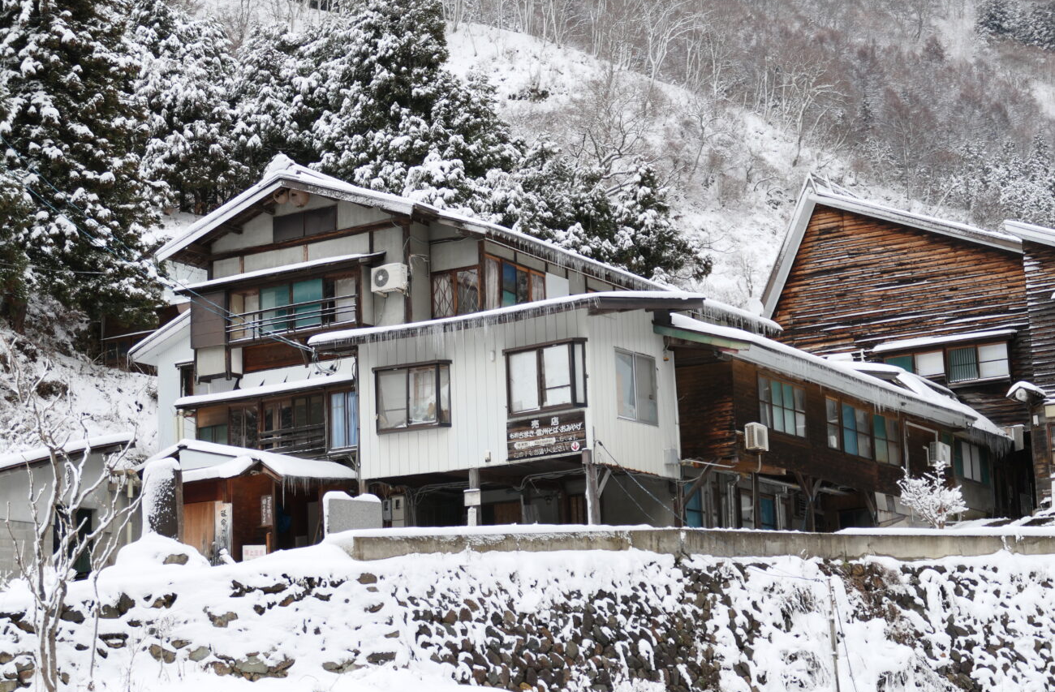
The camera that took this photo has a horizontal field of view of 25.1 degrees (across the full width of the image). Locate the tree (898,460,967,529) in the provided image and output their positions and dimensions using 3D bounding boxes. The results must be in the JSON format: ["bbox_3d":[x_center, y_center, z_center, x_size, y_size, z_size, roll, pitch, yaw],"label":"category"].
[{"bbox_3d":[8.439,3.101,49.500,1.460,1.520,1.350,-4,-12,10],"label":"tree"}]

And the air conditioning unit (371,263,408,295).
[{"bbox_3d":[-3.007,-1.450,51.714,0.780,0.560,0.280,-9,-13,30],"label":"air conditioning unit"}]

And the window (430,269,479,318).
[{"bbox_3d":[-1.578,-1.193,52.195,1.300,1.040,0.100,-9,-13,30],"label":"window"}]

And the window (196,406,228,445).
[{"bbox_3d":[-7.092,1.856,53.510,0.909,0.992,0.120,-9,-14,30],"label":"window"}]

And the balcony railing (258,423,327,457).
[{"bbox_3d":[-5.155,2.158,52.010,1.830,0.720,0.080,-9,-13,30],"label":"balcony railing"}]

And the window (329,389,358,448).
[{"bbox_3d":[-3.947,1.581,51.651,0.831,1.239,0.120,-9,-14,30],"label":"window"}]

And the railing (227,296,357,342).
[{"bbox_3d":[-5.239,-0.568,52.601,3.570,0.630,0.080,-9,-13,30],"label":"railing"}]

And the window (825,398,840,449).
[{"bbox_3d":[6.838,1.746,52.918,0.100,1.161,0.812,-9,-14,30],"label":"window"}]

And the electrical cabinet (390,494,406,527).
[{"bbox_3d":[-2.784,3.632,51.300,0.310,0.760,0.160,-9,-13,30],"label":"electrical cabinet"}]

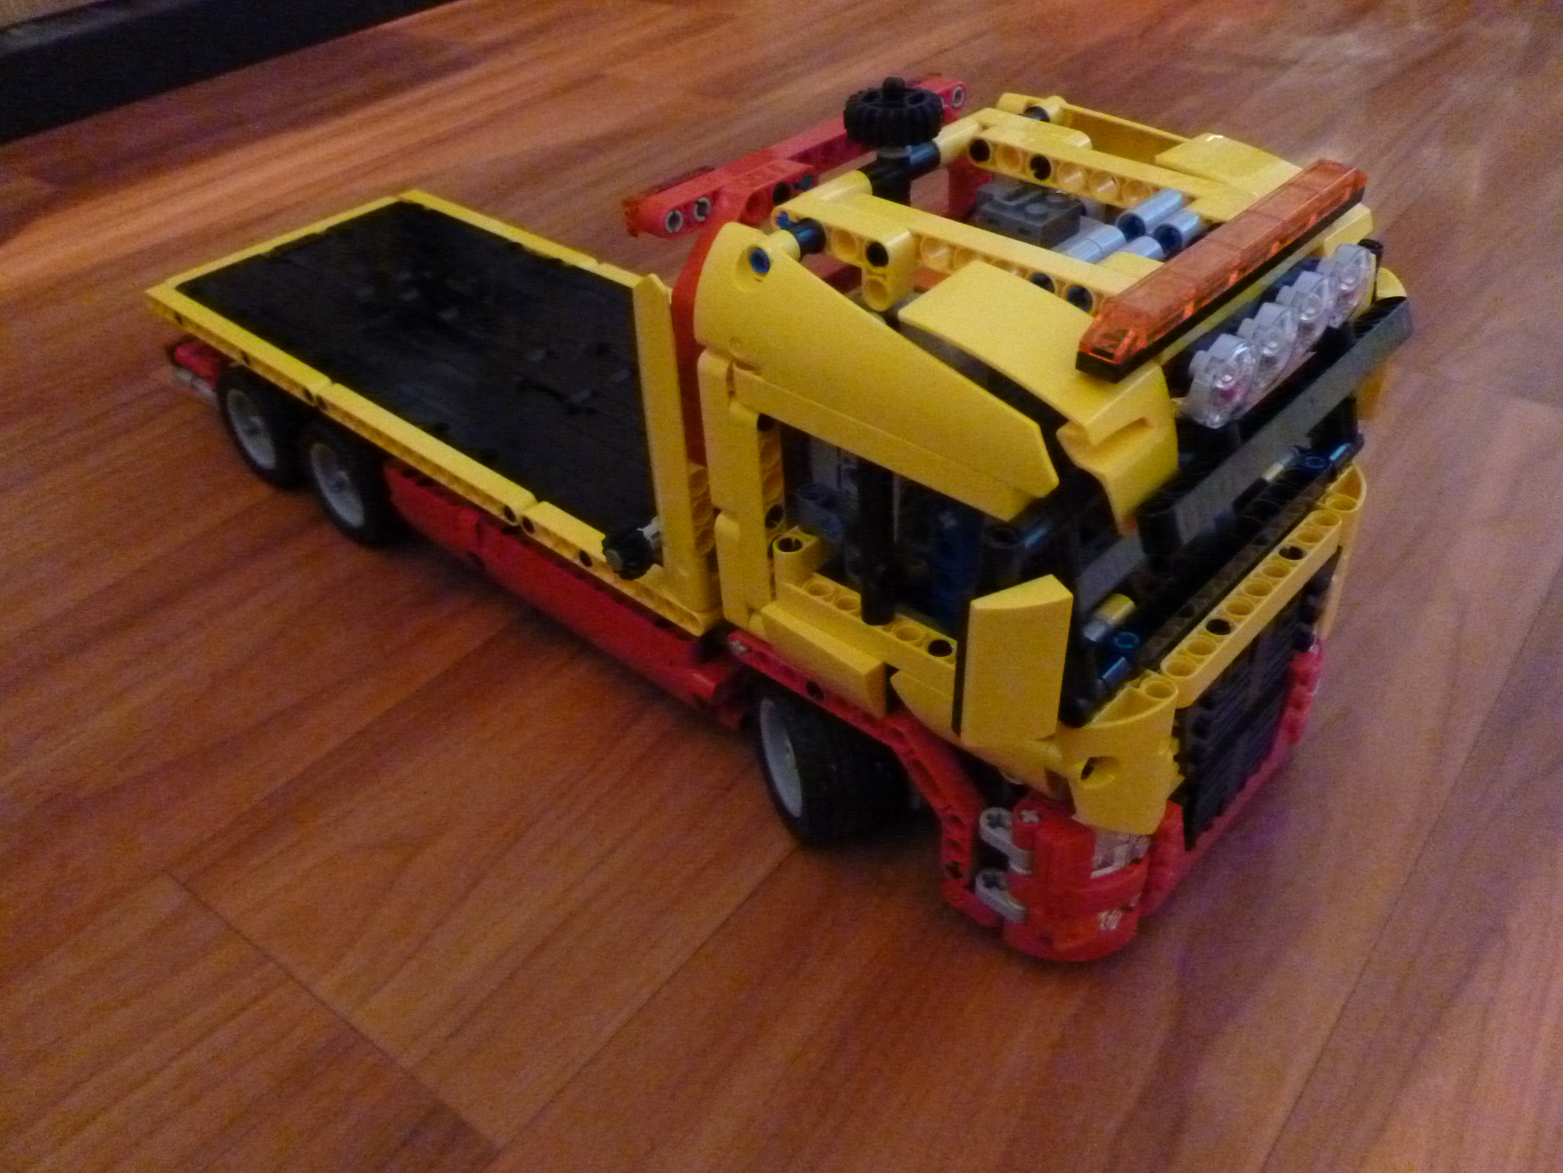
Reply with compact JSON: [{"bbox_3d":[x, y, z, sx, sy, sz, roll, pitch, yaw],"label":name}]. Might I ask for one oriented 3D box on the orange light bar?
[{"bbox_3d":[0.084,-0.061,0.231,0.008,0.010,0.096,28,48,33],"label":"orange light bar"}]

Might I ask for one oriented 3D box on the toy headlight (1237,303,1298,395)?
[{"bbox_3d":[0.087,-0.043,0.229,0.005,0.016,0.016,28,48,33],"label":"toy headlight"}]

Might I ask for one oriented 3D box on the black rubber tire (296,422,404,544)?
[{"bbox_3d":[-0.138,-0.037,0.418,0.043,0.043,0.022,28,48,33],"label":"black rubber tire"}]

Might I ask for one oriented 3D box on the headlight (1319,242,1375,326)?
[{"bbox_3d":[0.109,-0.058,0.247,0.005,0.016,0.016,28,48,33],"label":"headlight"}]

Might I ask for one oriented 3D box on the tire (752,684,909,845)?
[{"bbox_3d":[0.009,0.041,0.311,0.022,0.043,0.043,-18,41,-19],"label":"tire"}]

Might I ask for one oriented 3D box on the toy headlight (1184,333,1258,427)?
[{"bbox_3d":[0.076,-0.036,0.220,0.005,0.016,0.016,28,48,33],"label":"toy headlight"}]

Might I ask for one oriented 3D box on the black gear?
[{"bbox_3d":[0.024,-0.101,0.269,0.021,0.010,0.021,-2,38,1],"label":"black gear"}]

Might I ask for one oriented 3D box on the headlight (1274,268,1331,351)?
[{"bbox_3d":[0.098,-0.051,0.238,0.005,0.016,0.016,28,48,33],"label":"headlight"}]

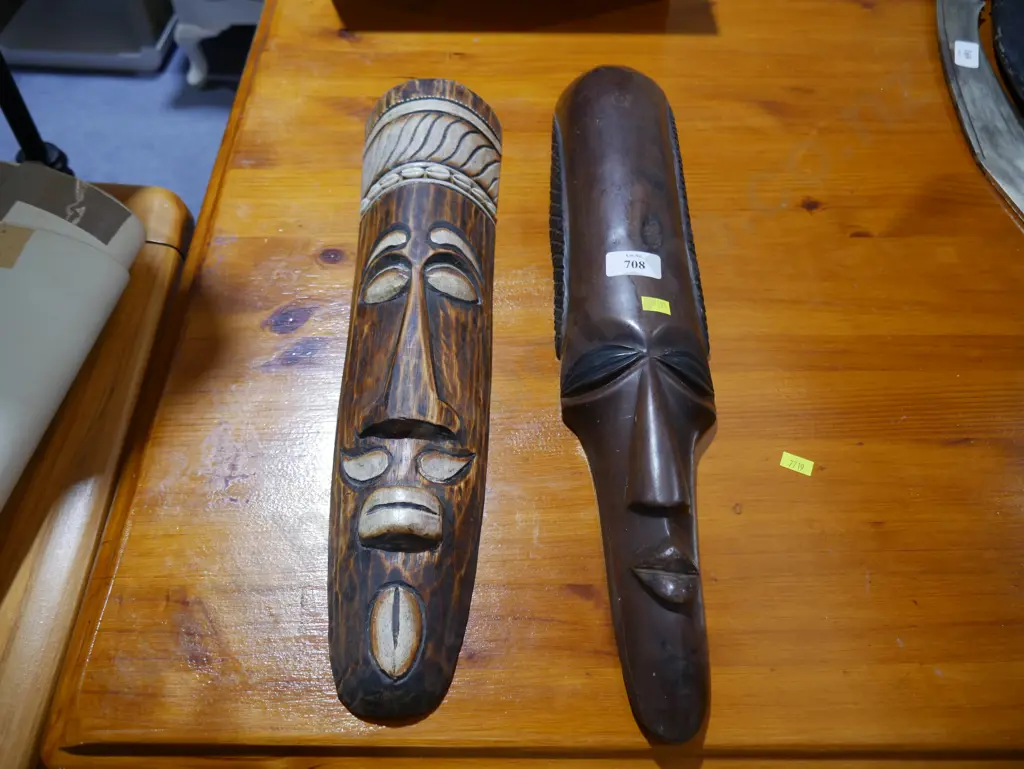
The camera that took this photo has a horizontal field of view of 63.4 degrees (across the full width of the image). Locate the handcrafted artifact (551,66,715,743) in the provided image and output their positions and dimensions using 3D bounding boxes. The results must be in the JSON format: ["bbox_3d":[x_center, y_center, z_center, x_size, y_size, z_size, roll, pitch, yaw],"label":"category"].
[{"bbox_3d":[0.093,-0.047,0.603,0.118,0.086,0.570,0,56,0],"label":"handcrafted artifact"}]

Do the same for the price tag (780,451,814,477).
[{"bbox_3d":[0.201,0.056,0.585,0.022,0.001,0.012,19,58,12],"label":"price tag"}]

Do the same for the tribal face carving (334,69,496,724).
[{"bbox_3d":[-0.070,-0.035,0.609,0.125,0.062,0.527,0,56,0],"label":"tribal face carving"}]

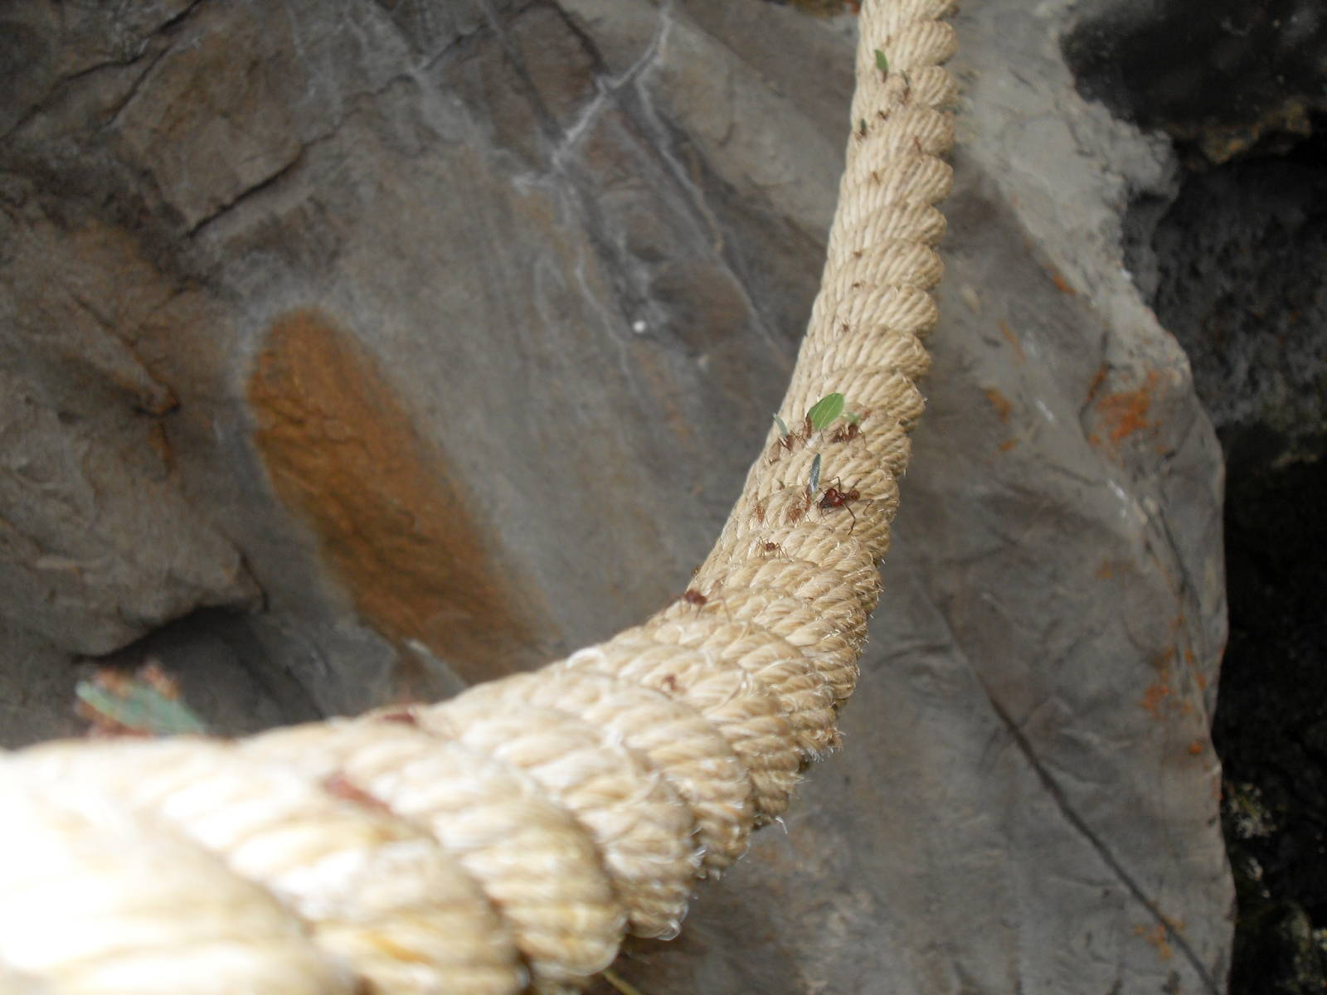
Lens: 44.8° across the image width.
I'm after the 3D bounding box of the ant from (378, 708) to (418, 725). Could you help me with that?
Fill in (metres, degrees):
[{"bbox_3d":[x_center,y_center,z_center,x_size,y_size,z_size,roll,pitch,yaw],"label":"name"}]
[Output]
[{"bbox_3d":[-0.034,0.028,0.205,0.006,0.002,0.003,-3,7,-20],"label":"ant"}]

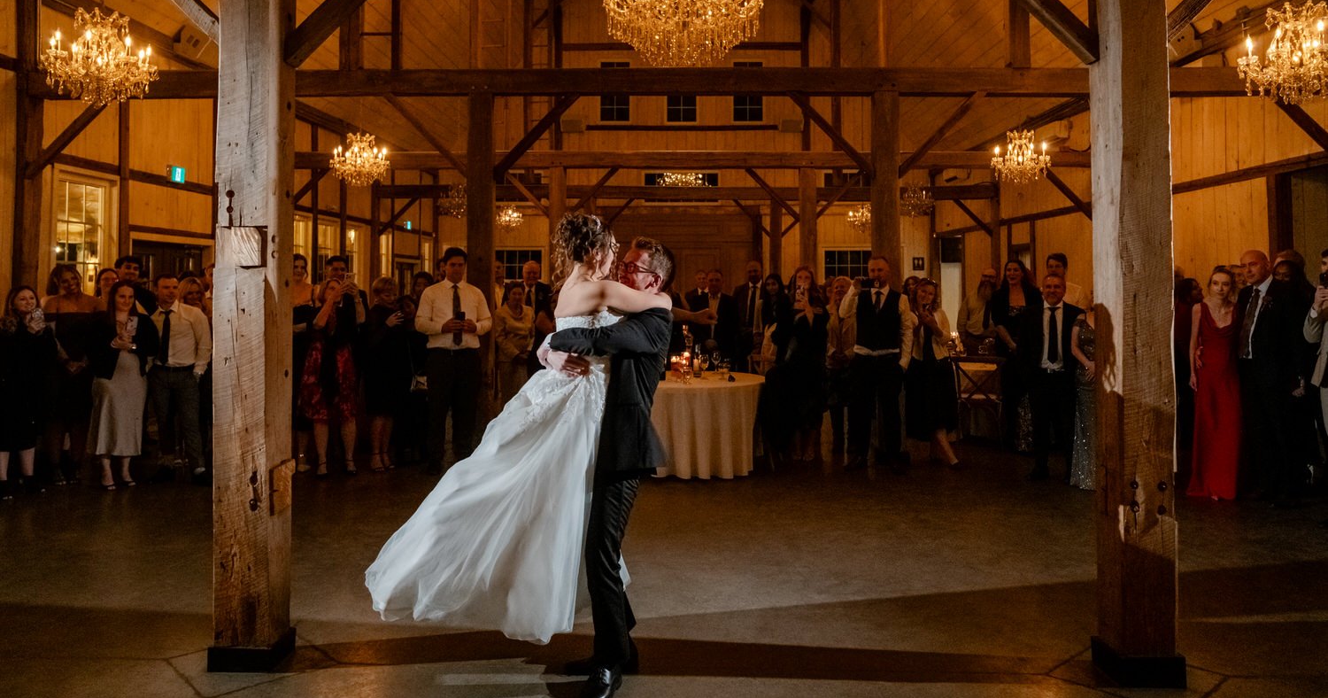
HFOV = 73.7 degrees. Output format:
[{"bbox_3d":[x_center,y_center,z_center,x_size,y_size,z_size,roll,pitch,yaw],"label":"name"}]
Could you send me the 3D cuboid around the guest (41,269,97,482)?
[{"bbox_3d":[-4.676,0.198,6.982,0.420,1.700,0.290,-2,4,-25],"label":"guest"}]

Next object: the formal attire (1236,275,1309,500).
[{"bbox_3d":[4.399,0.285,6.400,0.420,1.620,0.540,-2,3,-31],"label":"formal attire"}]

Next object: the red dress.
[{"bbox_3d":[4.010,0.378,6.450,0.420,1.430,0.360,2,3,34],"label":"red dress"}]

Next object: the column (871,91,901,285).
[{"bbox_3d":[1.994,-0.652,7.950,0.250,3.320,0.250,0,3,1],"label":"column"}]

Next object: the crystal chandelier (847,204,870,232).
[{"bbox_3d":[4.130,-2.733,18.500,0.660,0.630,0.660,0,3,1],"label":"crystal chandelier"}]

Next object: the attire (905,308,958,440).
[{"bbox_3d":[2.339,0.227,7.750,0.460,1.160,0.360,1,3,18],"label":"attire"}]

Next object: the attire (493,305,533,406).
[{"bbox_3d":[-1.523,0.201,9.038,0.410,1.340,0.270,0,4,-7],"label":"attire"}]

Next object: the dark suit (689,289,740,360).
[{"bbox_3d":[0.513,0.131,9.233,0.500,1.450,0.290,0,4,6],"label":"dark suit"}]

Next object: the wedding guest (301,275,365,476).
[{"bbox_3d":[-2.809,0.220,7.500,0.540,1.680,0.460,-2,4,-30],"label":"wedding guest"}]

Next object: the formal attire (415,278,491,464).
[{"bbox_3d":[-1.768,0.201,7.450,0.640,1.580,0.380,-1,3,-14],"label":"formal attire"}]

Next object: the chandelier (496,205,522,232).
[{"bbox_3d":[-3.371,-2.851,19.300,0.630,0.640,0.630,0,3,0],"label":"chandelier"}]

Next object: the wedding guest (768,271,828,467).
[{"bbox_3d":[1.191,0.129,7.850,0.520,1.720,0.420,1,3,18],"label":"wedding guest"}]

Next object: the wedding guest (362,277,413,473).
[{"bbox_3d":[-2.374,0.223,7.600,0.440,1.640,0.380,-2,4,-37],"label":"wedding guest"}]

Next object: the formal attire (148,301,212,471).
[{"bbox_3d":[-3.965,0.306,7.250,0.520,1.400,0.340,-1,3,-14],"label":"formal attire"}]

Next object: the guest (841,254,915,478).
[{"bbox_3d":[1.796,0.119,7.458,0.600,1.790,0.400,1,4,12],"label":"guest"}]

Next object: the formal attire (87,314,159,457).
[{"bbox_3d":[-4.279,0.287,7.000,0.550,1.150,0.370,-2,4,-36],"label":"formal attire"}]

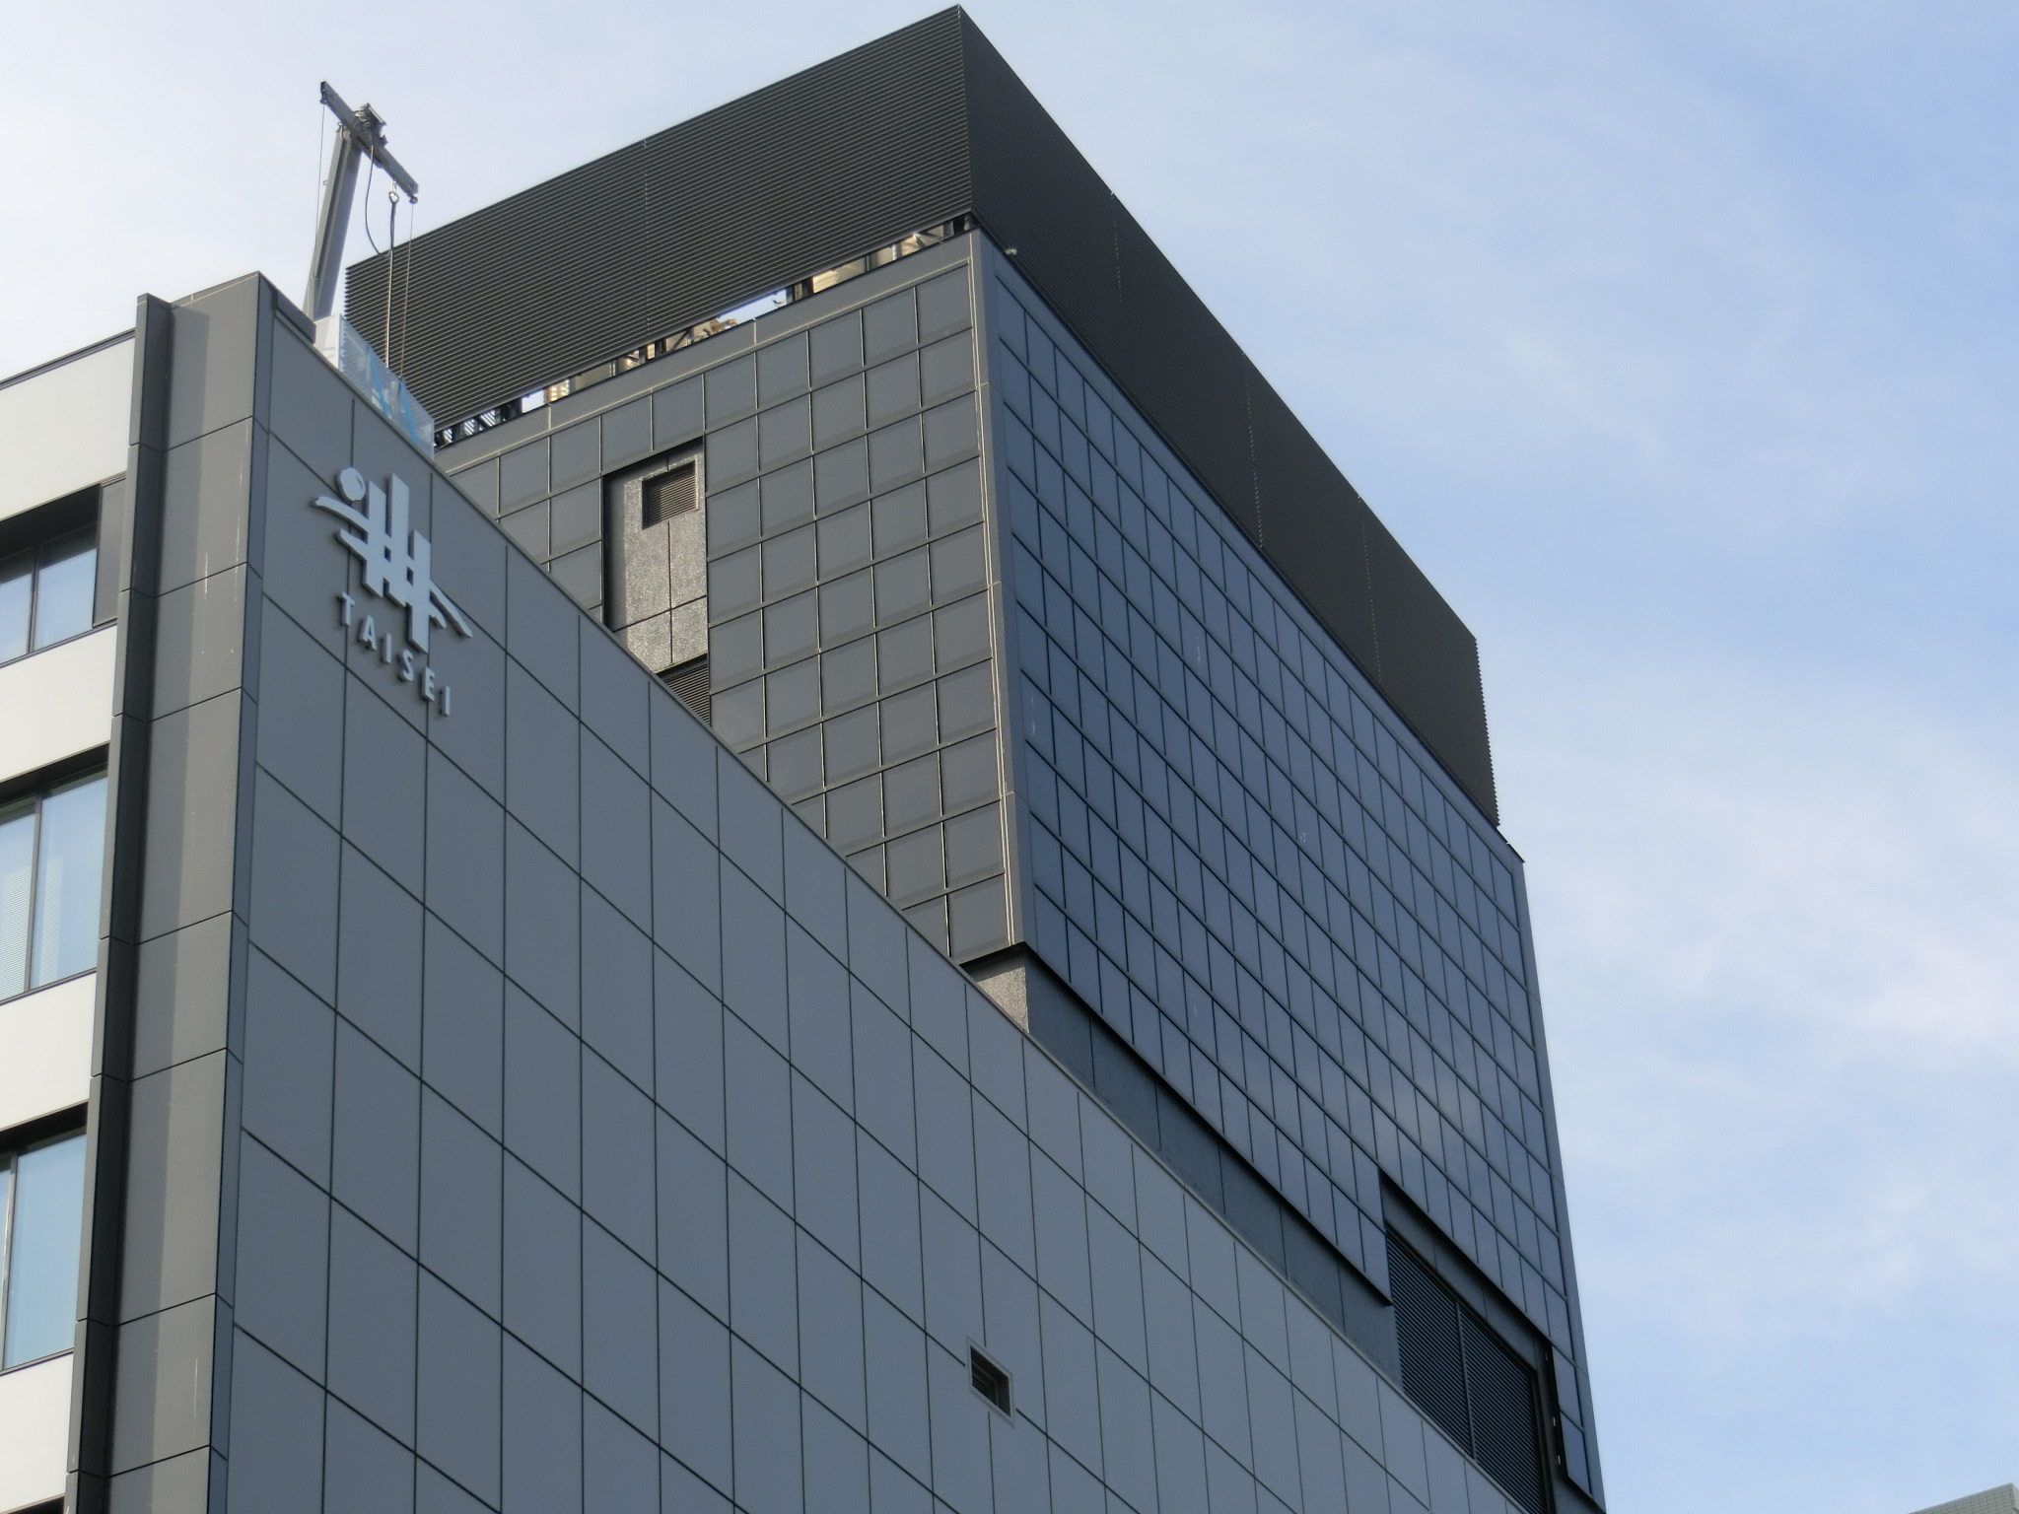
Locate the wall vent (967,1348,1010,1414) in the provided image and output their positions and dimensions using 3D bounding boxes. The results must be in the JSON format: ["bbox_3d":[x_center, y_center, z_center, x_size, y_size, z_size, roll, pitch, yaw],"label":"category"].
[{"bbox_3d":[-0.211,6.077,52.604,0.120,0.503,0.843,-20,-39,21],"label":"wall vent"}]

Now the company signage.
[{"bbox_3d":[-5.306,-1.593,46.678,0.101,2.041,2.409,-20,-39,21],"label":"company signage"}]

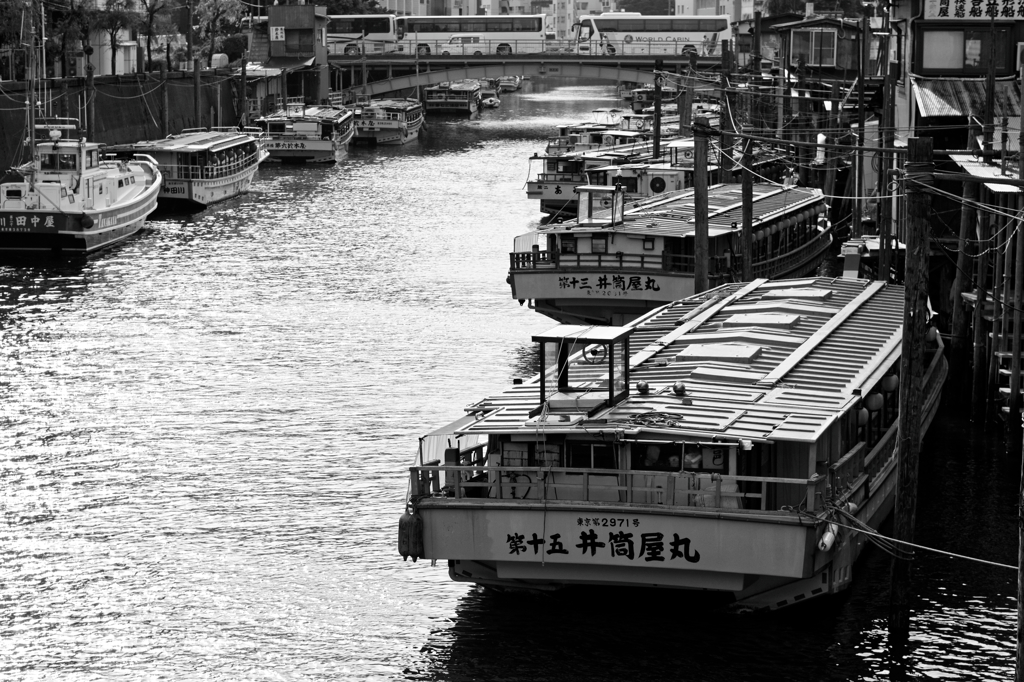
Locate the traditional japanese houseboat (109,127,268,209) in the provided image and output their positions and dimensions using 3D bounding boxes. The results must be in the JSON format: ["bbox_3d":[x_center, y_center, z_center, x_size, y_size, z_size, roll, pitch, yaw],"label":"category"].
[{"bbox_3d":[-13.966,-7.925,108.049,4.400,2.700,19.500,1,7,5],"label":"traditional japanese houseboat"}]

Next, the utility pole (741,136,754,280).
[{"bbox_3d":[5.790,-2.871,60.117,0.250,4.750,0.250,1,7,0],"label":"utility pole"}]

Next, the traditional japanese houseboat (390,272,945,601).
[{"bbox_3d":[4.045,0.468,39.385,4.850,3.000,22.800,2,7,14],"label":"traditional japanese houseboat"}]

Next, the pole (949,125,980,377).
[{"bbox_3d":[8.493,-1.502,45.879,0.320,5.218,0.320,2,7,0],"label":"pole"}]

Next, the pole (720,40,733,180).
[{"bbox_3d":[7.299,-6.911,83.797,0.240,6.800,0.240,0,7,0],"label":"pole"}]

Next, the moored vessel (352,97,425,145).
[{"bbox_3d":[-8.310,-14.566,159.172,4.300,3.000,15.500,0,7,3],"label":"moored vessel"}]

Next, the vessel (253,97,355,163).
[{"bbox_3d":[-11.742,-12.129,139.583,4.500,3.100,18.000,0,7,-1],"label":"vessel"}]

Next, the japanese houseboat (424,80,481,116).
[{"bbox_3d":[-4.949,-21.365,213.504,4.000,2.800,17.000,0,7,2],"label":"japanese houseboat"}]

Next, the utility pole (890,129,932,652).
[{"bbox_3d":[4.523,0.520,27.747,0.290,5.655,0.290,1,7,0],"label":"utility pole"}]

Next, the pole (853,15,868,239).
[{"bbox_3d":[10.476,-6.048,73.826,0.200,7.600,0.200,0,7,0],"label":"pole"}]

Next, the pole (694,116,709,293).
[{"bbox_3d":[3.904,-2.044,50.576,0.280,5.139,0.280,0,7,0],"label":"pole"}]

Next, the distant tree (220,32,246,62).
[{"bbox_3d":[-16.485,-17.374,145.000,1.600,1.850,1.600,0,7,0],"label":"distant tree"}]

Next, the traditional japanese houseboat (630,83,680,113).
[{"bbox_3d":[12.965,-21.247,212.976,4.100,2.700,16.000,1,7,6],"label":"traditional japanese houseboat"}]

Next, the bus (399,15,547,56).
[{"bbox_3d":[-3.260,-24.490,196.800,12.000,3.400,2.500,0,7,2],"label":"bus"}]

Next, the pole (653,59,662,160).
[{"bbox_3d":[5.619,-7.900,94.760,0.220,6.000,0.220,1,7,0],"label":"pole"}]

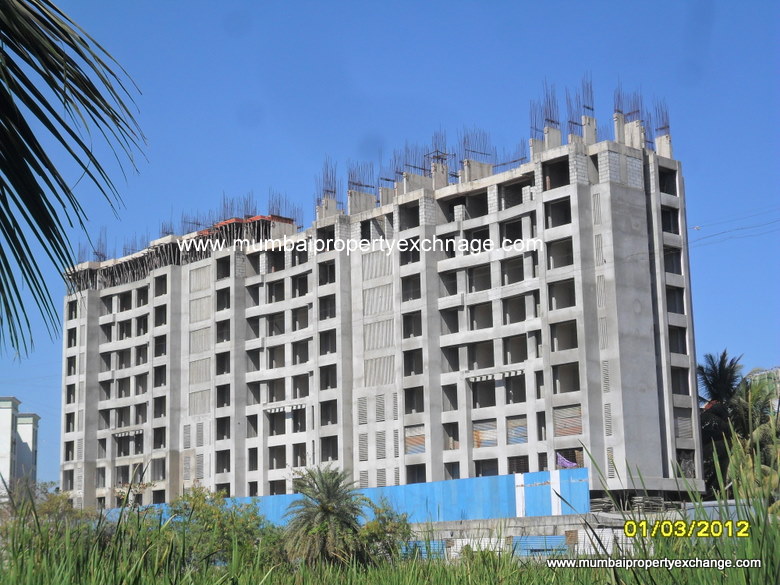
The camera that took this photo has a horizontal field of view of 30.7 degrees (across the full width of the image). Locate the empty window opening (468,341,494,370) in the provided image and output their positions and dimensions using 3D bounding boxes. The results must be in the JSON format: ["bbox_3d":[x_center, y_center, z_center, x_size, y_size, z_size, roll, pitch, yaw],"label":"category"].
[{"bbox_3d":[6.974,4.741,105.963,0.400,1.932,2.602,9,-15,-42],"label":"empty window opening"}]

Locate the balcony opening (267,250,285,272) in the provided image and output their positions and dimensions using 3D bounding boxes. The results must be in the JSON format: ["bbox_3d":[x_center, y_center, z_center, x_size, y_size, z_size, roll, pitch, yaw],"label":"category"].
[{"bbox_3d":[-9.853,-2.835,127.336,0.800,2.180,2.516,9,-15,-42],"label":"balcony opening"}]

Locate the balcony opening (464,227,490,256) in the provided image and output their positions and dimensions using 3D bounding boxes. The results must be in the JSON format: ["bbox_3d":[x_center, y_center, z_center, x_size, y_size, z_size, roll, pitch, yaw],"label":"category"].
[{"bbox_3d":[6.935,-3.881,108.986,0.800,2.075,2.745,9,-15,-42],"label":"balcony opening"}]

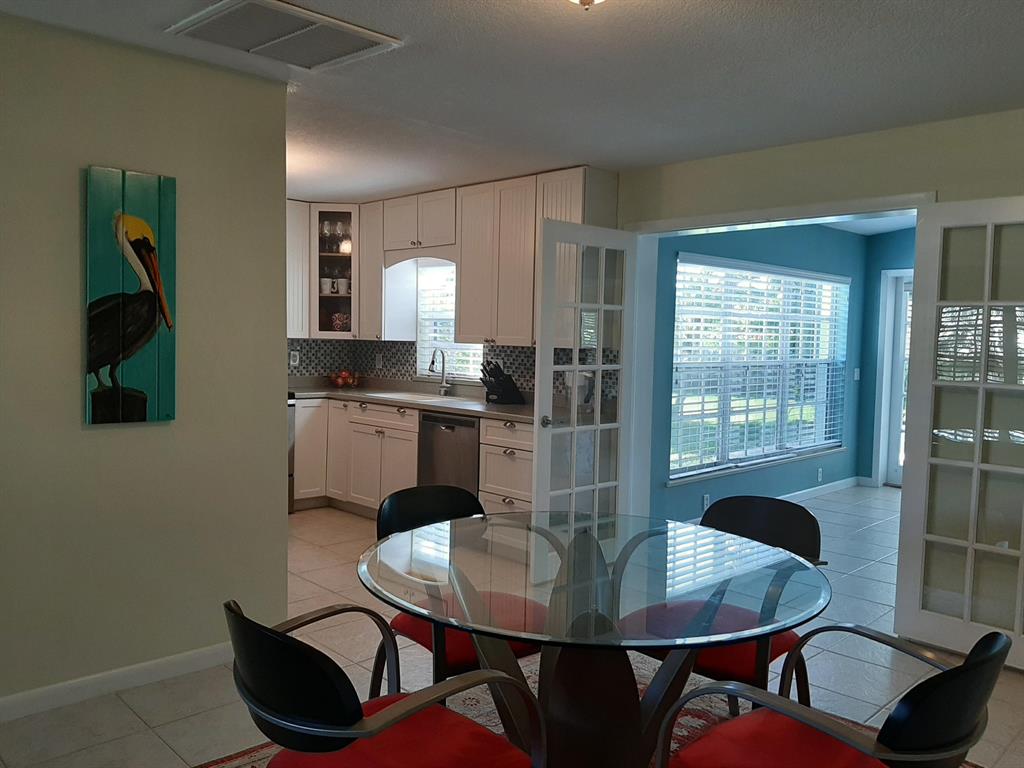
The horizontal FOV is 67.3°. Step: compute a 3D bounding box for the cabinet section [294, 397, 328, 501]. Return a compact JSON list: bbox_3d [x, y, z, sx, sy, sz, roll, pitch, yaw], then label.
[{"bbox_3d":[-1.767,0.485,6.174,0.570,0.770,0.300,5,5,43],"label":"cabinet section"}]

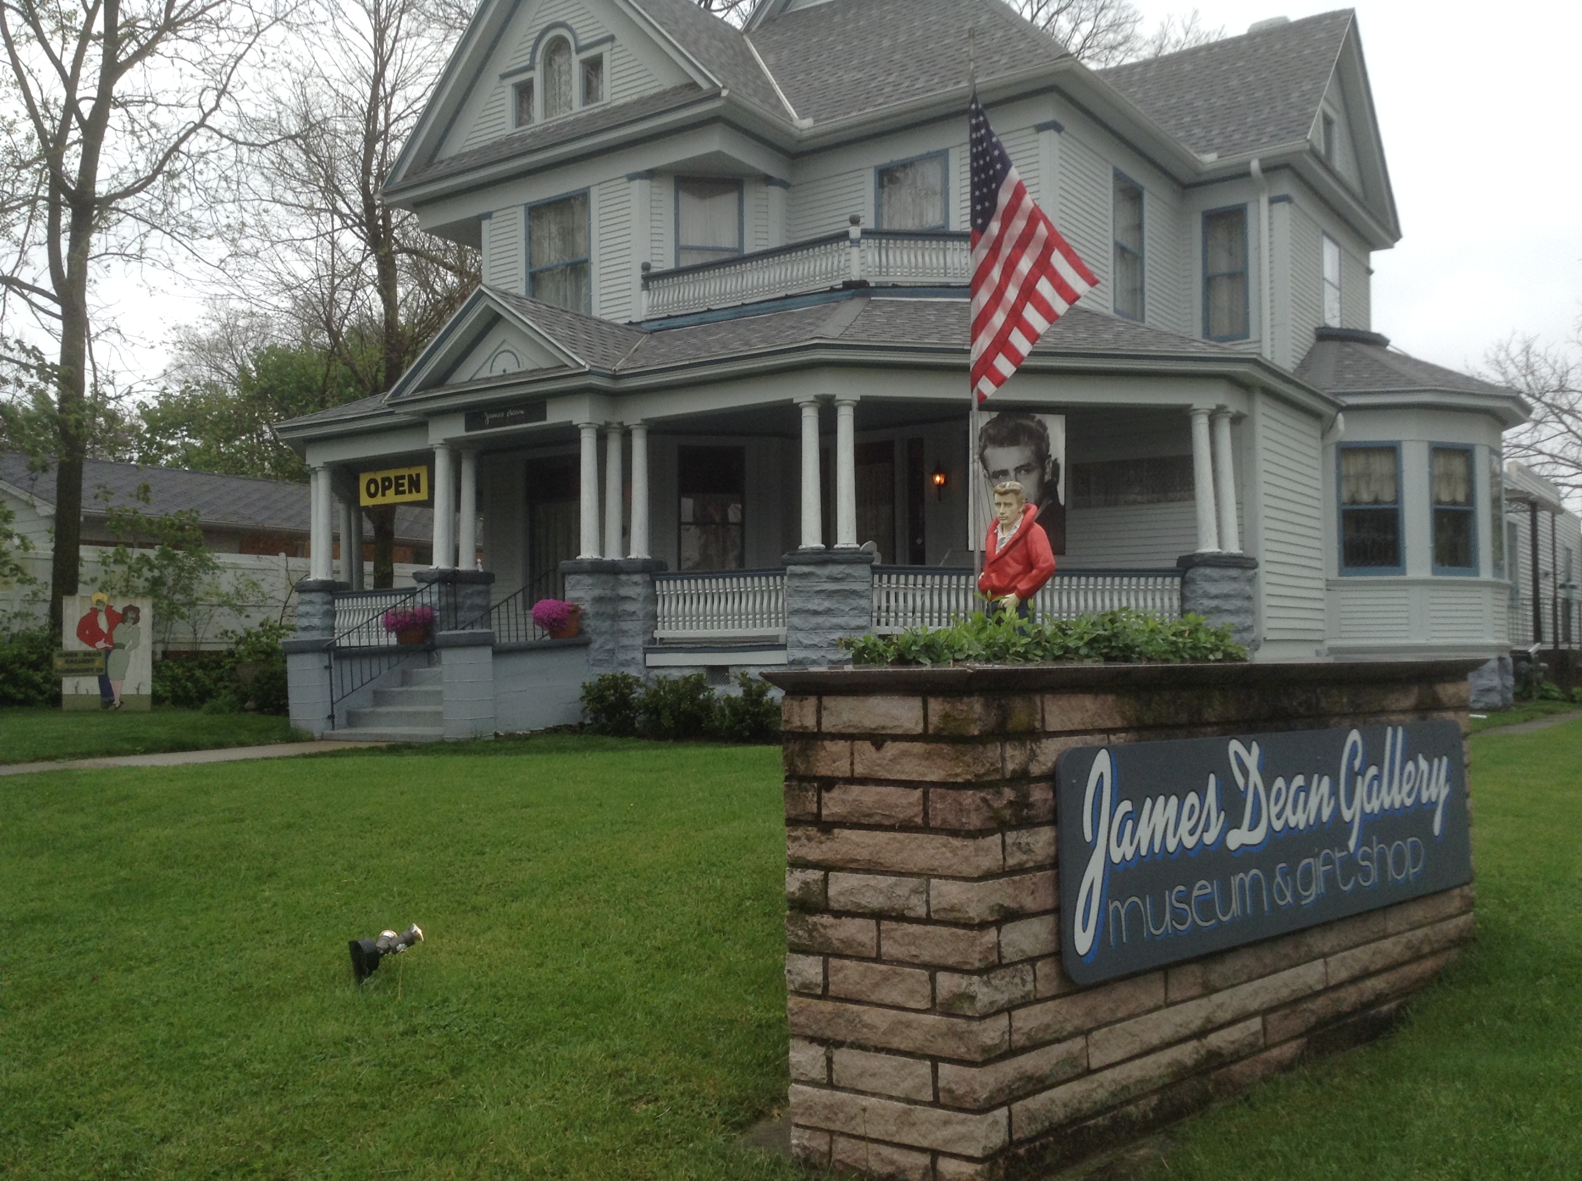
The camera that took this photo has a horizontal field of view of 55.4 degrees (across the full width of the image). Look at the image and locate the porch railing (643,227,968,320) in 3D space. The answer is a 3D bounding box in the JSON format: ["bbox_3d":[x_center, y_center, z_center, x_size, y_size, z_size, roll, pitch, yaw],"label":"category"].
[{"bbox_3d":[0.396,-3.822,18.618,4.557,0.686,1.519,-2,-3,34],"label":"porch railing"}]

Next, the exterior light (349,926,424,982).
[{"bbox_3d":[-1.438,1.297,5.350,0.240,0.220,0.170,1,-3,-30],"label":"exterior light"}]

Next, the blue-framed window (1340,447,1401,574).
[{"bbox_3d":[7.584,-1.067,19.700,0.830,1.700,0.130,-1,-3,1],"label":"blue-framed window"}]

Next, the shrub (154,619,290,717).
[{"bbox_3d":[-7.656,1.058,20.300,1.700,1.250,1.200,-2,-3,34],"label":"shrub"}]

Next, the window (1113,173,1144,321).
[{"bbox_3d":[4.354,-4.413,19.357,0.140,1.860,1.005,-2,-3,36],"label":"window"}]

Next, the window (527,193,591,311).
[{"bbox_3d":[-3.121,-4.360,20.203,1.190,1.840,0.140,-2,-3,36],"label":"window"}]

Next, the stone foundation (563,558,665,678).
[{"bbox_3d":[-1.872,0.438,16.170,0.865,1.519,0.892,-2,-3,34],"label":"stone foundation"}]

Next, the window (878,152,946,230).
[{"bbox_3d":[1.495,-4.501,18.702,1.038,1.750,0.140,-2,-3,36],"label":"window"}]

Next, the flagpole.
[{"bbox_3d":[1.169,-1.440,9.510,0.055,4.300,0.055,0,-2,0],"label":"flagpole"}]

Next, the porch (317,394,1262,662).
[{"bbox_3d":[-0.741,-0.437,17.615,10.927,2.744,4.214,-2,-3,34],"label":"porch"}]

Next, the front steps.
[{"bbox_3d":[-4.000,1.226,16.773,2.000,0.820,1.350,-2,-3,36],"label":"front steps"}]

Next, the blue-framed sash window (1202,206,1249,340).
[{"bbox_3d":[5.982,-4.362,20.718,0.666,1.842,0.130,-2,-3,34],"label":"blue-framed sash window"}]

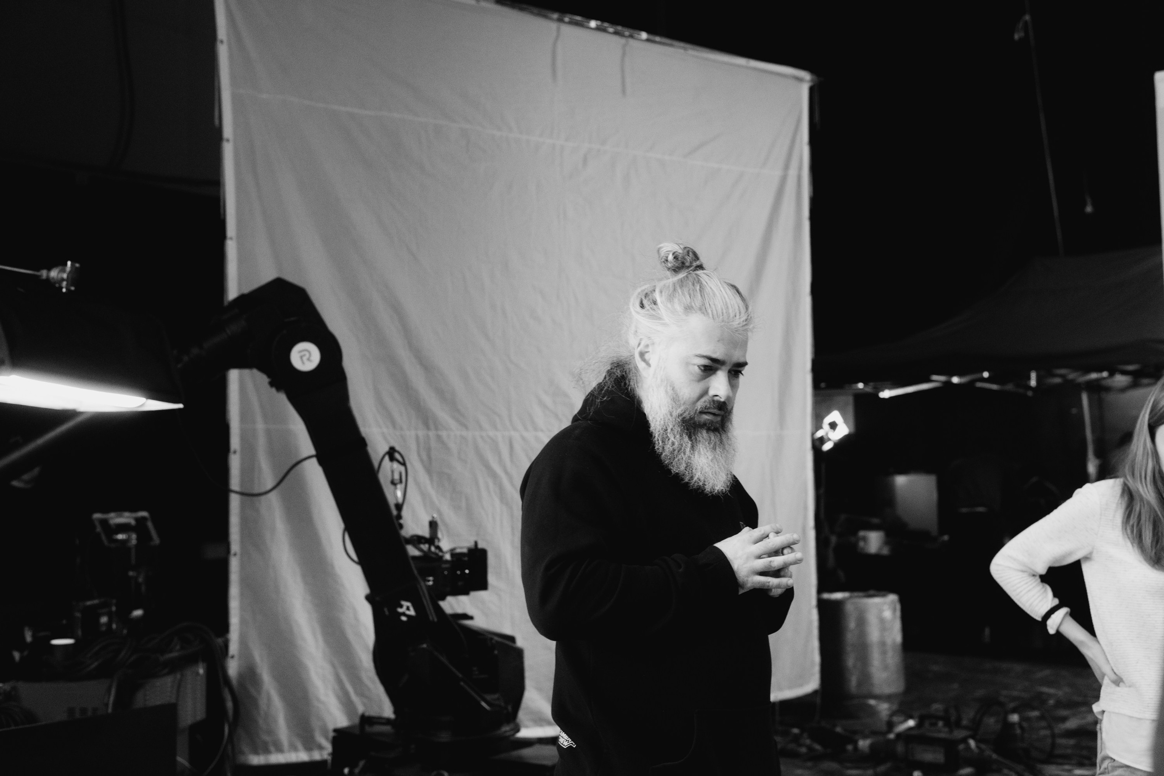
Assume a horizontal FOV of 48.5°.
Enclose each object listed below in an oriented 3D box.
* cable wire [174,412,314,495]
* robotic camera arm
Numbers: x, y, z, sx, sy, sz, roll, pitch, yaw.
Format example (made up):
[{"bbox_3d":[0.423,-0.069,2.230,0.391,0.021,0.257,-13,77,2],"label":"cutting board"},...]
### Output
[{"bbox_3d":[-1.026,0.201,3.950,0.430,0.260,0.090,-1,-3,0],"label":"cable wire"},{"bbox_3d":[-0.718,0.379,3.950,1.060,1.400,0.480,-1,-3,0],"label":"robotic camera arm"}]

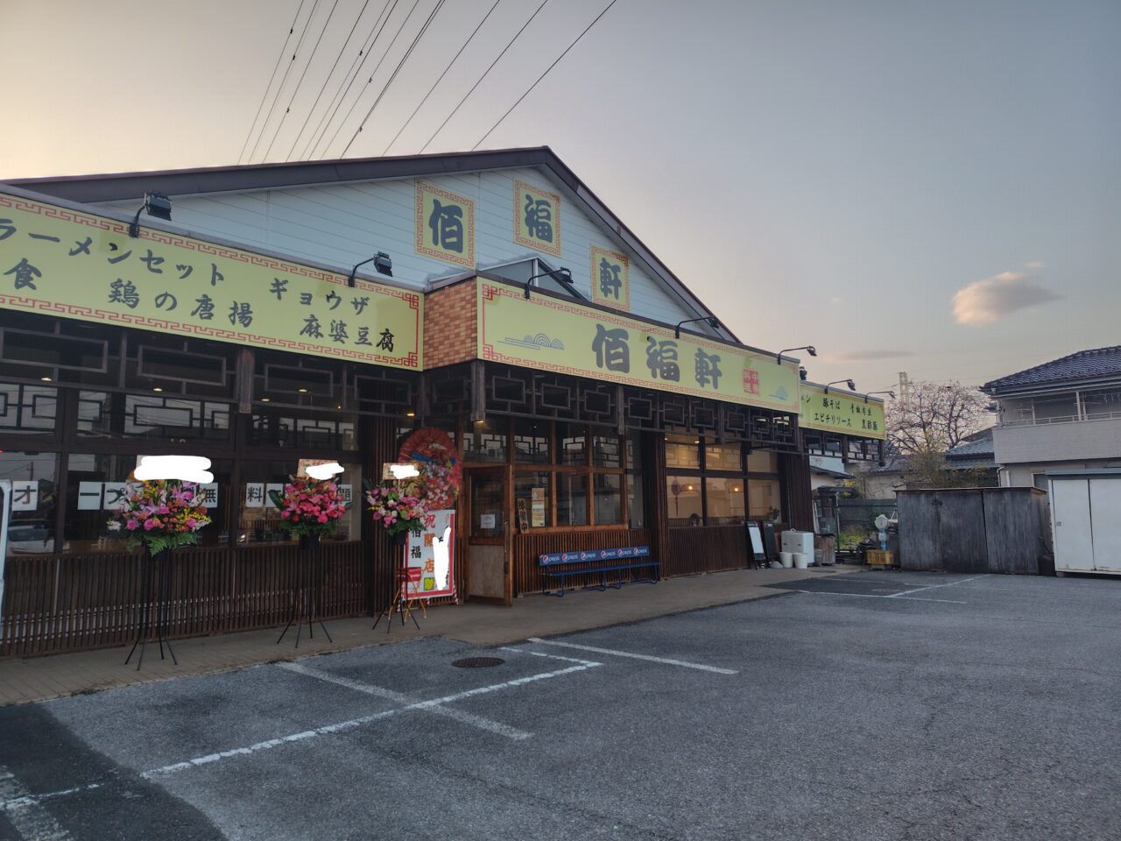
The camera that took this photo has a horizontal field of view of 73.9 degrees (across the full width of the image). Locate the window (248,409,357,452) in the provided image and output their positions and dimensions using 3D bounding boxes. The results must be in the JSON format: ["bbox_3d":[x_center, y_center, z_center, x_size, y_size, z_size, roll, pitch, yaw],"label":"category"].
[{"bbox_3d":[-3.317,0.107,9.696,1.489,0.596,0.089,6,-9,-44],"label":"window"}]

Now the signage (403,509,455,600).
[{"bbox_3d":[-1.893,1.922,10.775,0.894,1.251,0.070,6,-9,-44],"label":"signage"}]

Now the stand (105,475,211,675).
[{"bbox_3d":[-3.763,1.380,6.990,0.894,1.767,0.665,6,-9,-44],"label":"stand"}]

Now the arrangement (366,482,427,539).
[{"bbox_3d":[-2.042,1.126,9.360,0.540,0.690,0.760,-7,-9,44],"label":"arrangement"}]

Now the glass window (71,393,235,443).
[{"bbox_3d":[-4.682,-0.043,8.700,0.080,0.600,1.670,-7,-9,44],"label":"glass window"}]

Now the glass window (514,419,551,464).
[{"bbox_3d":[-0.482,0.350,12.467,0.834,0.774,0.089,6,-9,-44],"label":"glass window"}]

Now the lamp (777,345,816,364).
[{"bbox_3d":[4.085,-1.132,12.929,0.690,0.240,0.200,-7,-9,44],"label":"lamp"}]

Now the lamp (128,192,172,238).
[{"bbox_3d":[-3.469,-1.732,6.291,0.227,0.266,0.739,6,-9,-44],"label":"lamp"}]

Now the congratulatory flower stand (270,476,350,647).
[{"bbox_3d":[-2.849,1.567,8.462,0.580,1.855,0.840,-7,-9,44],"label":"congratulatory flower stand"}]

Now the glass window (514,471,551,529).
[{"bbox_3d":[-0.476,1.379,12.861,0.080,0.980,0.860,-7,-9,44],"label":"glass window"}]

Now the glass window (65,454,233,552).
[{"bbox_3d":[-4.666,0.946,8.590,0.080,1.080,1.755,-7,-9,44],"label":"glass window"}]

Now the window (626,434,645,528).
[{"bbox_3d":[1.410,1.147,14.355,0.566,1.847,0.099,6,-9,-44],"label":"window"}]

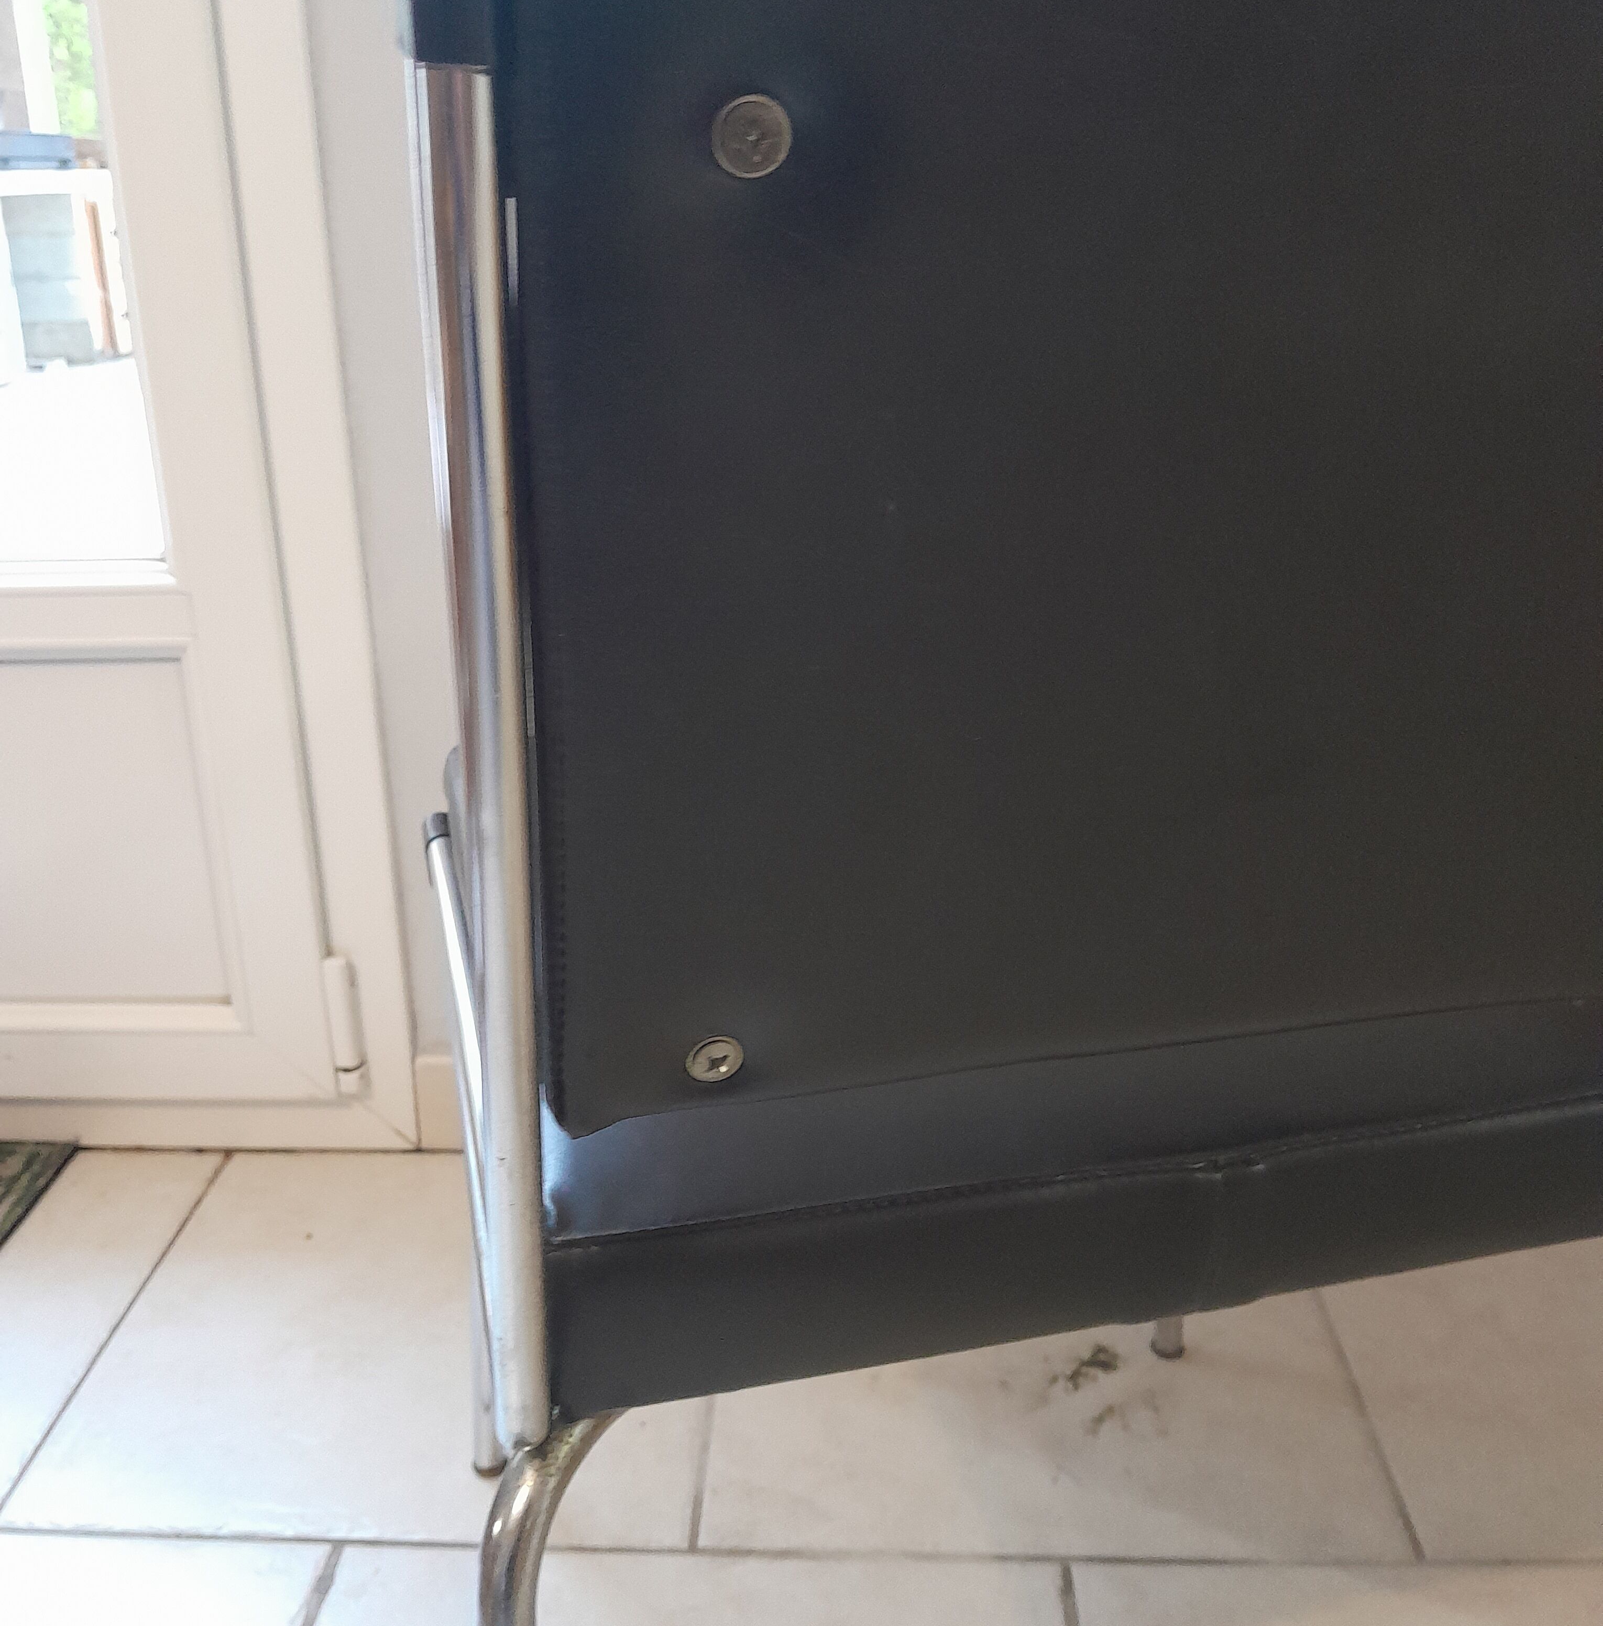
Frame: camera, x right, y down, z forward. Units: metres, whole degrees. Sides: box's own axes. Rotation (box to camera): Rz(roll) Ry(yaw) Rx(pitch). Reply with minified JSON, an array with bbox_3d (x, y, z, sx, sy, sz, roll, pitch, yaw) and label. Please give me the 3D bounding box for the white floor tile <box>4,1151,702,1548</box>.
[{"bbox_3d":[-0.285,0.386,1.214,0.447,0.012,0.429,1,21,2],"label":"white floor tile"}]

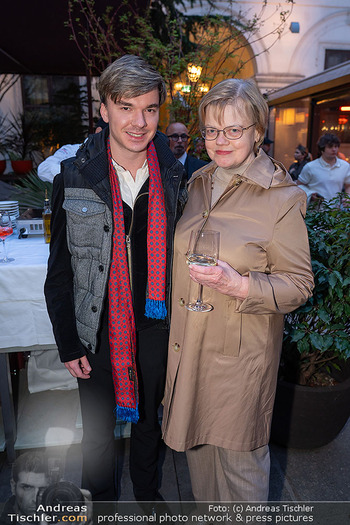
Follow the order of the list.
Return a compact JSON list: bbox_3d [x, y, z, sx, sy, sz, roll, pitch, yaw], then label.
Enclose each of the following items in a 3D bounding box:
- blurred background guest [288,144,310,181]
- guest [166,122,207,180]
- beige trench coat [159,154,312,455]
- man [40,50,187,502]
[{"bbox_3d":[1.770,-0.821,5.258,0.330,1.680,0.460,-5,15,-19],"label":"blurred background guest"},{"bbox_3d":[0.050,-0.166,2.793,0.520,1.700,0.340,-2,14,-8],"label":"guest"},{"bbox_3d":[0.200,0.147,1.201,0.540,0.990,0.380,8,16,29],"label":"beige trench coat"},{"bbox_3d":[-0.200,0.253,1.331,0.540,1.780,0.360,-4,16,-13],"label":"man"}]

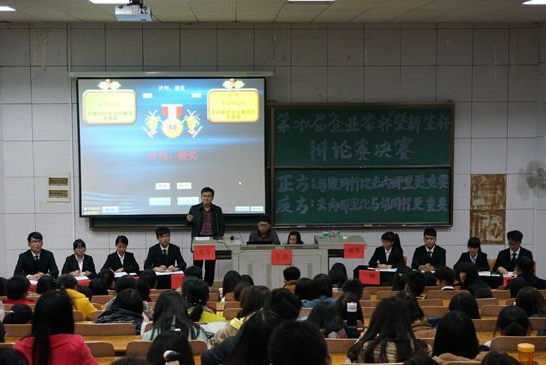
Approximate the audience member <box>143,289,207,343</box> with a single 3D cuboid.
[{"bbox_3d":[-0.724,1.392,6.500,0.480,1.230,0.700,0,6,-3],"label":"audience member"}]

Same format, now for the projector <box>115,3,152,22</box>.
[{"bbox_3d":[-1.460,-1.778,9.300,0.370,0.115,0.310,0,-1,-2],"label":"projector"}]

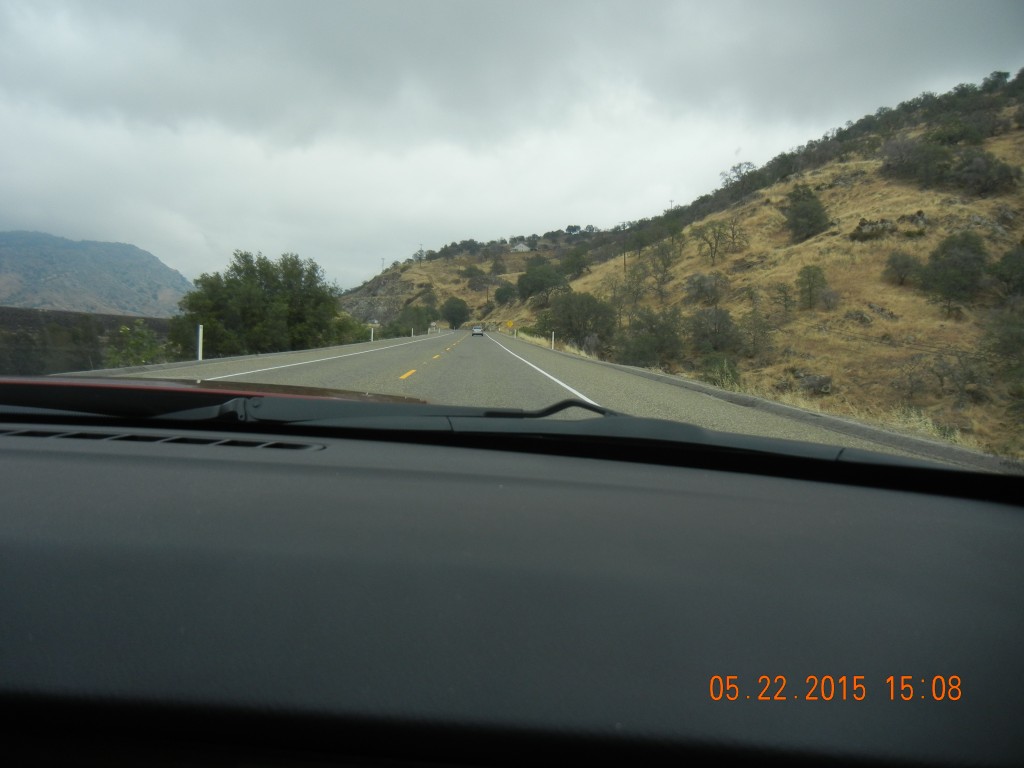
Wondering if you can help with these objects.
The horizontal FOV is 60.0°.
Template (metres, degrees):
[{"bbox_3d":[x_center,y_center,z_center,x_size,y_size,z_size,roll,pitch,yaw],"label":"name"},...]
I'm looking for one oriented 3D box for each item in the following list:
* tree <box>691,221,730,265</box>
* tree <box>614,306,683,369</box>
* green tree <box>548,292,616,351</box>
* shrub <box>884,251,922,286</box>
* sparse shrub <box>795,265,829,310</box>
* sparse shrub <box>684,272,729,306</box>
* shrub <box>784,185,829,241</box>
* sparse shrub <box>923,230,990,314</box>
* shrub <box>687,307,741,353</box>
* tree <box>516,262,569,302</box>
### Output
[{"bbox_3d":[27.958,-19.859,125.000,5.634,6.338,5.239,1,3,0],"label":"tree"},{"bbox_3d":[6.767,-2.281,44.000,3.570,3.123,3.320,1,3,0],"label":"tree"},{"bbox_3d":[5.163,-4.541,65.000,4.980,4.321,4.632,1,3,0],"label":"green tree"},{"bbox_3d":[29.997,-8.850,68.000,2.910,2.760,2.770,3,4,23],"label":"shrub"},{"bbox_3d":[20.923,-6.741,62.000,2.375,3.214,2.209,1,3,0],"label":"sparse shrub"},{"bbox_3d":[23.669,-11.500,108.000,5.350,4.140,5.090,3,4,12],"label":"sparse shrub"},{"bbox_3d":[32.297,-18.635,97.000,5.028,6.339,4.676,1,3,0],"label":"shrub"},{"bbox_3d":[23.986,-5.922,48.000,3.570,4.543,3.320,1,3,0],"label":"sparse shrub"},{"bbox_3d":[16.574,-4.483,73.000,4.440,3.780,4.220,3,4,13],"label":"shrub"},{"bbox_3d":[6.701,-22.301,195.000,11.430,8.790,10.850,2,3,2],"label":"tree"}]

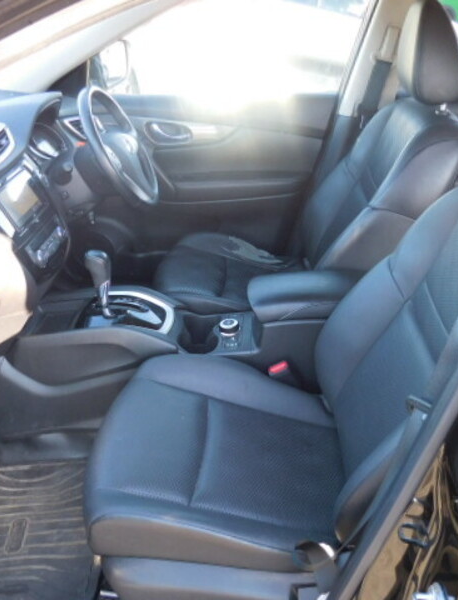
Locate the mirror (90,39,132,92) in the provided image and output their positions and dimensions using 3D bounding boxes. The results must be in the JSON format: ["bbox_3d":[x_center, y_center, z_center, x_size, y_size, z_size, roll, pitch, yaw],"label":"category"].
[{"bbox_3d":[-0.446,-0.852,2.097,0.131,0.172,0.232,6,30,10],"label":"mirror"}]

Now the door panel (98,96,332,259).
[{"bbox_3d":[-0.102,-0.398,2.071,0.939,0.646,0.121,1,30,1],"label":"door panel"}]

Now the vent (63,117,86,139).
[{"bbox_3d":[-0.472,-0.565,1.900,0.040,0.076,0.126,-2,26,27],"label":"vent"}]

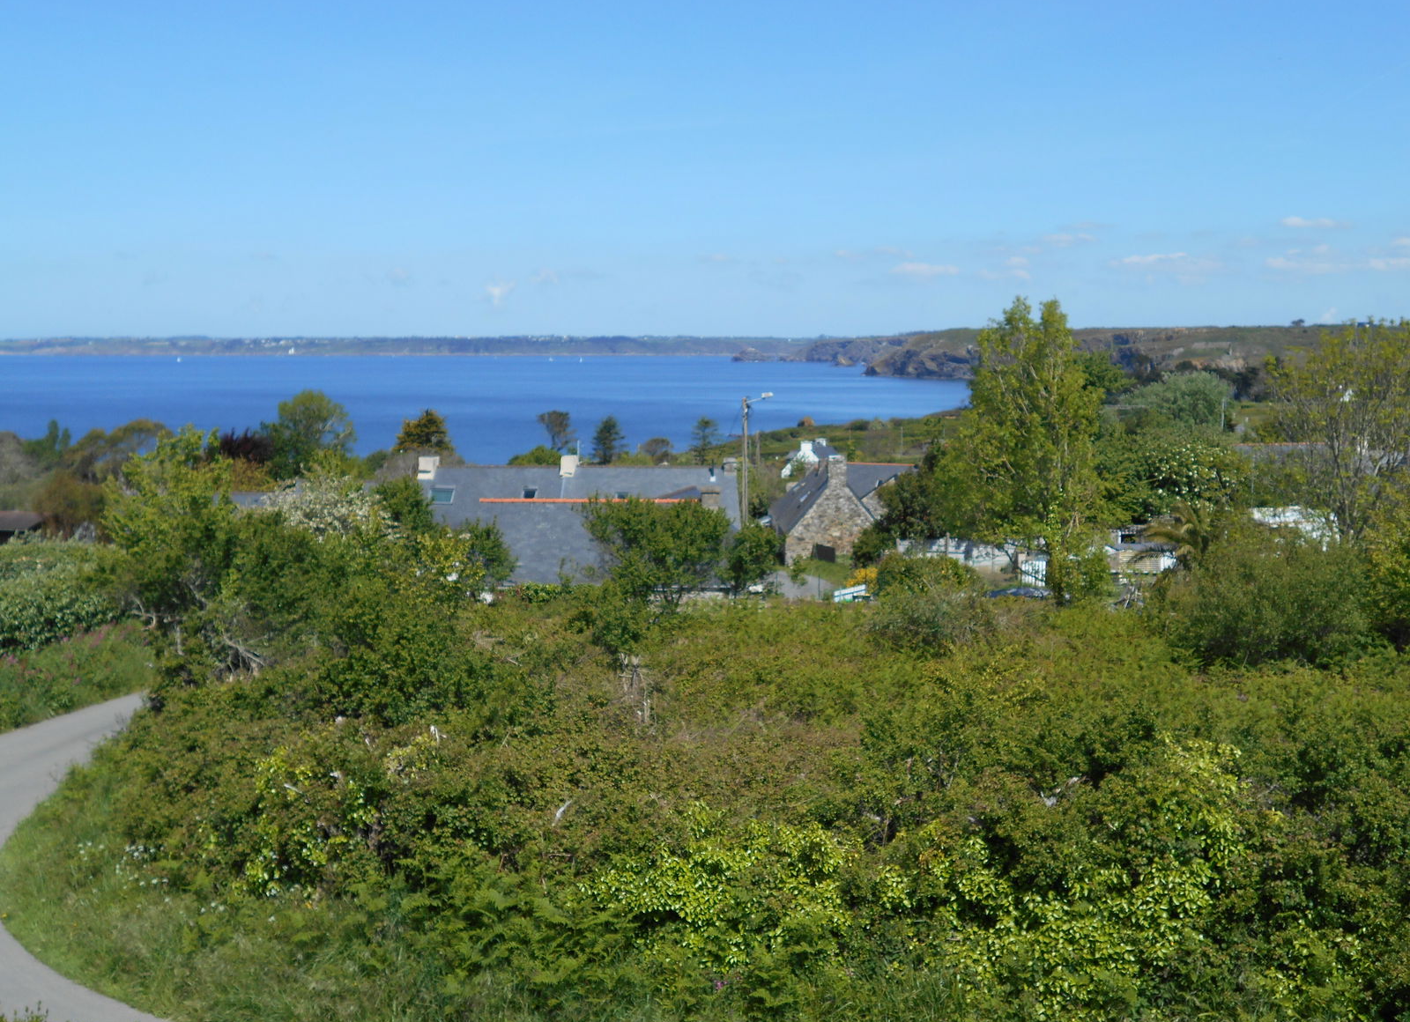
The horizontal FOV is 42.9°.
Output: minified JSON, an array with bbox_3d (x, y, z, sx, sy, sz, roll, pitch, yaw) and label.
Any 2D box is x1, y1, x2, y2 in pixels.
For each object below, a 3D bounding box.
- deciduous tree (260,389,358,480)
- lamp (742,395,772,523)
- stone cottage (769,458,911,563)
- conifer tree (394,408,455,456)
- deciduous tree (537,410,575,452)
[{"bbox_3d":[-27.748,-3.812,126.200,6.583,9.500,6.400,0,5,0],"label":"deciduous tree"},{"bbox_3d":[3.024,-2.148,106.268,1.800,9.600,0.400,0,5,0],"label":"lamp"},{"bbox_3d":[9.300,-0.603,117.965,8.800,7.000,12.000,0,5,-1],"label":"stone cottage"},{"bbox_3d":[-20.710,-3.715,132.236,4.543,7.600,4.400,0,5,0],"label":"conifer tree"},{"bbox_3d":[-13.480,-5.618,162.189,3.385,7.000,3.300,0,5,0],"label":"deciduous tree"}]

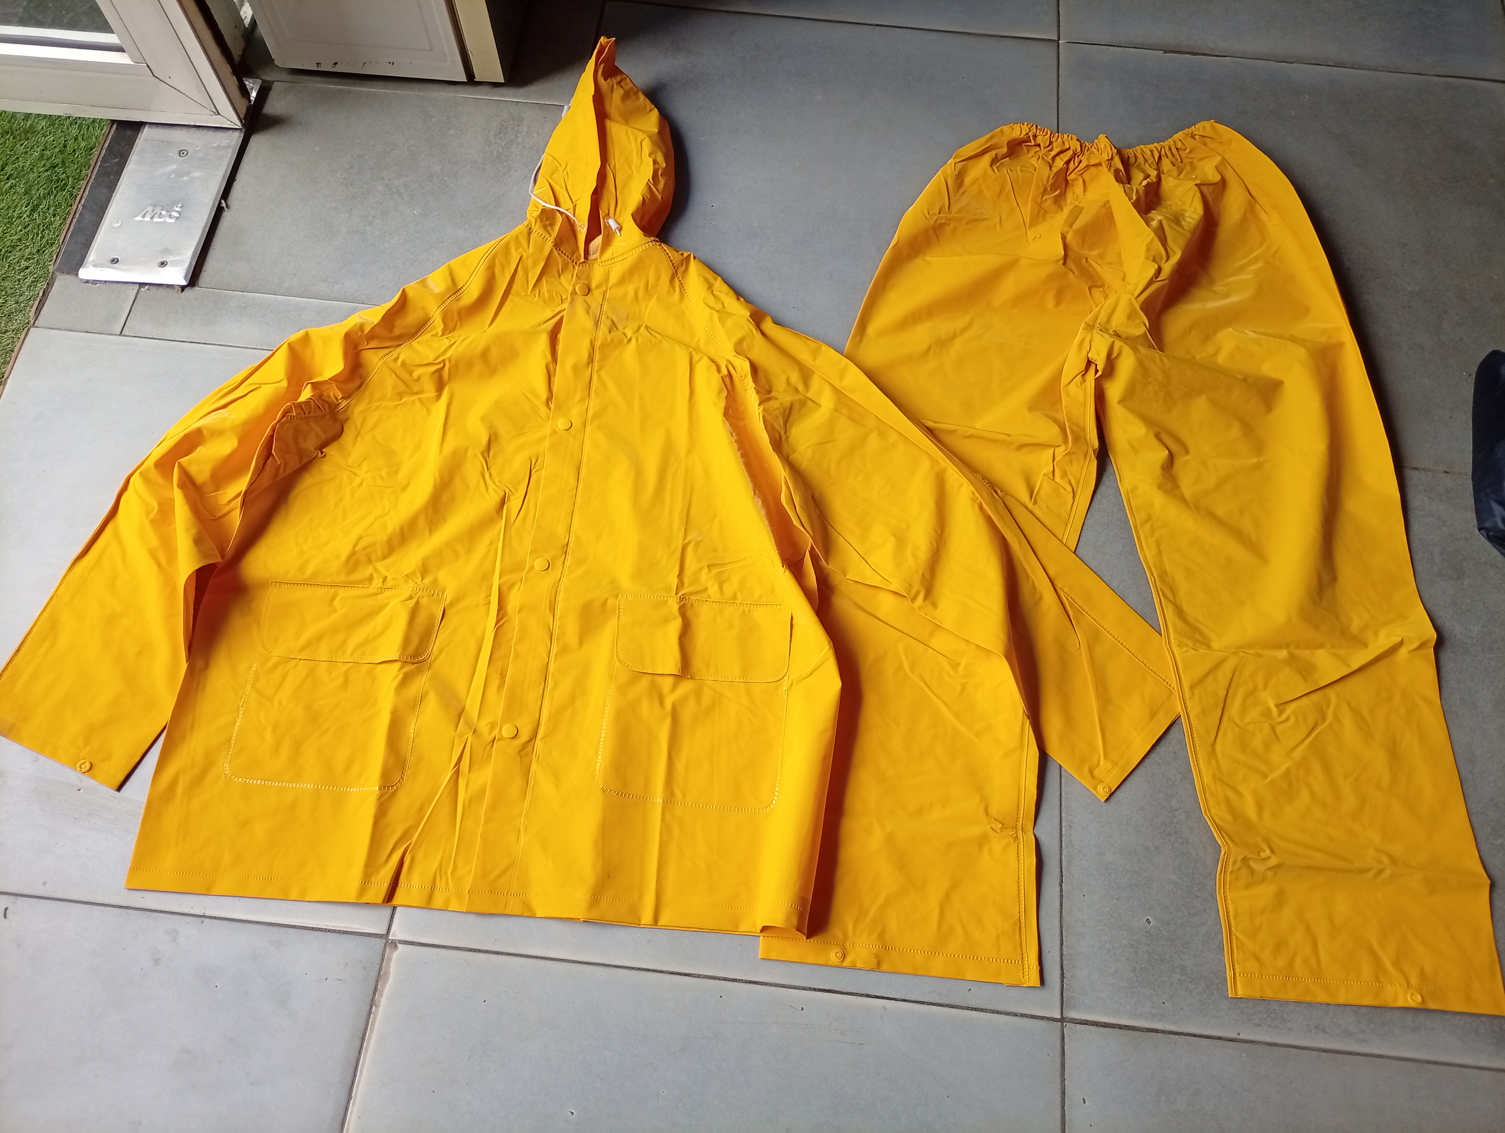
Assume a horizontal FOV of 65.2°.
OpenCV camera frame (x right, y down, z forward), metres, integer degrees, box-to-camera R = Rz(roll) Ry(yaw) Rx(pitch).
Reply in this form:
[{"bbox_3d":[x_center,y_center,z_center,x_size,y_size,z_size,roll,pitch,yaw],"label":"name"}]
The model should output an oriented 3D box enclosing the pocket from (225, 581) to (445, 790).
[{"bbox_3d":[-0.401,0.114,1.138,0.175,0.015,0.203,3,65,0],"label":"pocket"}]

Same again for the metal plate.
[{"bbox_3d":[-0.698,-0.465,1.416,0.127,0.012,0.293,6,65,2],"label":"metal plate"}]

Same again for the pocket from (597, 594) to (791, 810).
[{"bbox_3d":[-0.056,0.127,1.132,0.171,0.015,0.205,4,65,1],"label":"pocket"}]

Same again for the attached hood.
[{"bbox_3d":[-0.169,-0.500,1.386,0.160,0.105,0.305,2,65,0],"label":"attached hood"}]

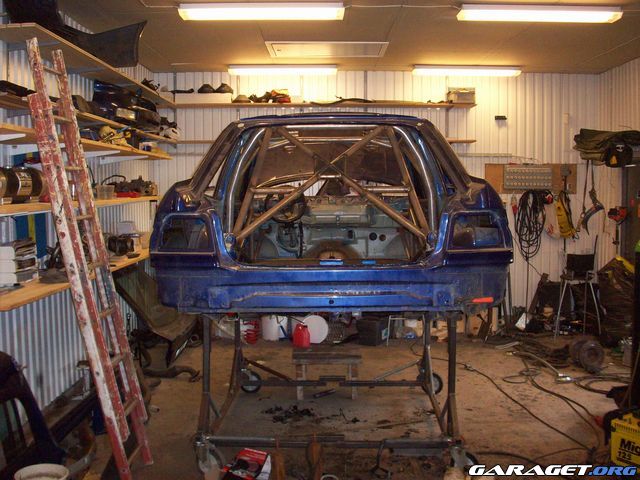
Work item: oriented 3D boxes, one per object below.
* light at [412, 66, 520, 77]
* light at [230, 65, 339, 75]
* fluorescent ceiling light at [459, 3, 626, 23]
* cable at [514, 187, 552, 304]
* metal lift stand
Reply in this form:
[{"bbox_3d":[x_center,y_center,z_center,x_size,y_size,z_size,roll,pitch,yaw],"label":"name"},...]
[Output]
[{"bbox_3d":[1.683,-1.938,7.869,1.240,0.090,0.190,0,5,1],"label":"light"},{"bbox_3d":[-0.422,-1.951,7.888,1.240,0.090,0.190,0,5,1],"label":"light"},{"bbox_3d":[1.652,-1.711,5.189,1.240,0.090,0.190,0,5,1],"label":"fluorescent ceiling light"},{"bbox_3d":[2.584,0.102,8.304,0.430,1.410,0.150,0,5,1],"label":"cable"},{"bbox_3d":[0.071,0.906,5.175,1.680,1.120,1.740,0,5,1],"label":"metal lift stand"}]

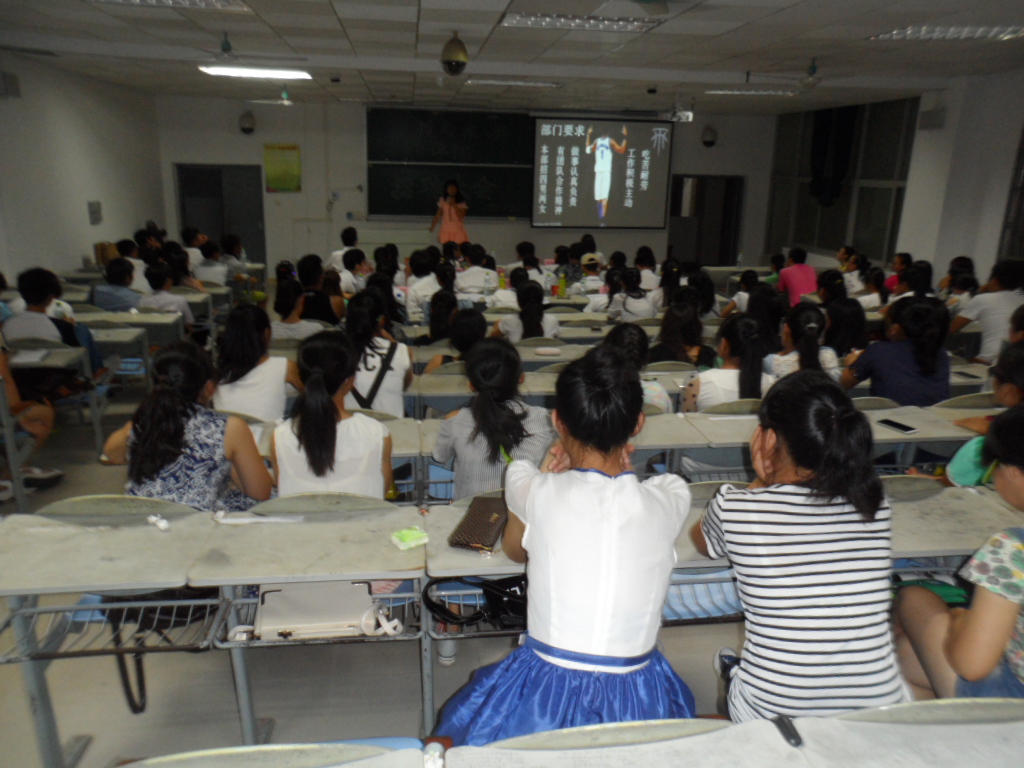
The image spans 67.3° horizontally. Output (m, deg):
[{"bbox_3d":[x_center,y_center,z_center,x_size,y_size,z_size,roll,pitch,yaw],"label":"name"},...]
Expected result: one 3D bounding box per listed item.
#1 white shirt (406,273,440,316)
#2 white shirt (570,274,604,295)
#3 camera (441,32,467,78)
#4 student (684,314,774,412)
[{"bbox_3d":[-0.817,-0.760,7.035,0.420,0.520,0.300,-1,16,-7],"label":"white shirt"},{"bbox_3d":[0.804,-0.919,8.211,0.420,0.500,0.300,-1,16,-7],"label":"white shirt"},{"bbox_3d":[-0.450,-2.607,6.062,0.210,0.330,0.210,-1,16,-7],"label":"camera"},{"bbox_3d":[1.075,0.217,3.902,0.480,1.190,0.720,0,16,-7],"label":"student"}]

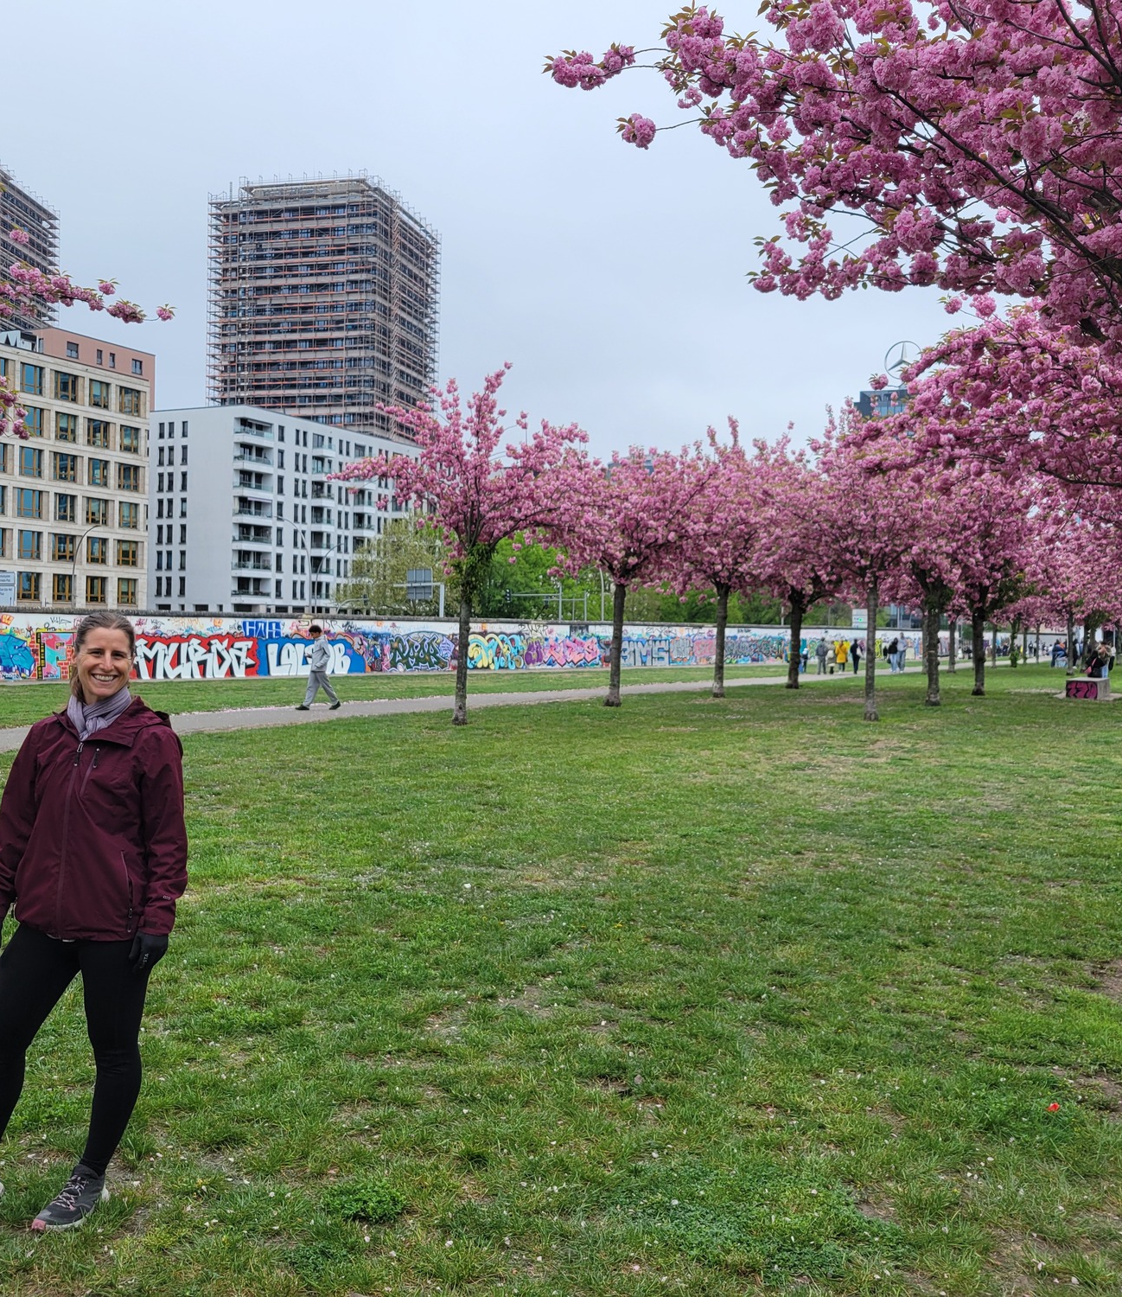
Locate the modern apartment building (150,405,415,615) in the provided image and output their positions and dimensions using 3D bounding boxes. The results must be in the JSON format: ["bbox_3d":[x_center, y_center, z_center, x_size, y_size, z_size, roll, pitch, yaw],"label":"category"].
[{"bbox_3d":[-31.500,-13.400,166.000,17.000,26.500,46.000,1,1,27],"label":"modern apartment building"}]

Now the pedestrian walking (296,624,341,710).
[{"bbox_3d":[-4.817,0.389,25.800,0.920,1.710,0.520,1,1,-20],"label":"pedestrian walking"}]

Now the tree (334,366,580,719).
[{"bbox_3d":[-1.804,-1.890,23.600,4.600,6.500,4.600,1,1,0],"label":"tree"}]

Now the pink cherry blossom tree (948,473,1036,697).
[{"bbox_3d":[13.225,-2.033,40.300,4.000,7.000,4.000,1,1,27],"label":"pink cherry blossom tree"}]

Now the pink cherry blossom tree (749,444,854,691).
[{"bbox_3d":[7.674,-2.630,41.800,4.100,7.800,4.100,1,1,27],"label":"pink cherry blossom tree"}]

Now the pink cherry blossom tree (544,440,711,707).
[{"bbox_3d":[1.477,-1.679,29.900,4.200,6.000,4.200,1,1,0],"label":"pink cherry blossom tree"}]

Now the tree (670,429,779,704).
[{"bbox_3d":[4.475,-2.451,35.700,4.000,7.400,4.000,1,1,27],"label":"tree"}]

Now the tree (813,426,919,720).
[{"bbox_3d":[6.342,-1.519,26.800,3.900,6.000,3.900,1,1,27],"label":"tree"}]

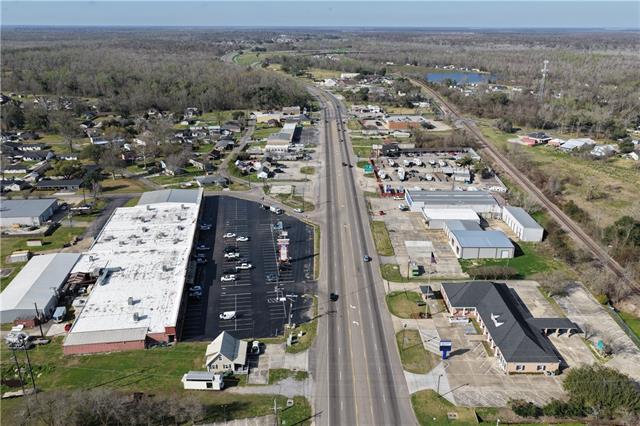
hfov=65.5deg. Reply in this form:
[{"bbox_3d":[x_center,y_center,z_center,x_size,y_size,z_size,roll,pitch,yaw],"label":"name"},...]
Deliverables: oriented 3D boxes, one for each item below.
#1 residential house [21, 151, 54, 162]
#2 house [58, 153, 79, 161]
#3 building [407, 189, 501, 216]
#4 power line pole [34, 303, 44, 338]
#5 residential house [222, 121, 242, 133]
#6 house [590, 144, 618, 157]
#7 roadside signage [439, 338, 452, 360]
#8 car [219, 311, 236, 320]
[{"bbox_3d":[-217.330,-44.550,385.130,22.500,4.800,13.000,0,21,0],"label":"residential house"},{"bbox_3d":[-193.330,-44.140,384.710,15.500,4.500,10.500,0,21,0],"label":"house"},{"bbox_3d":[75.838,-6.968,287.275,48.500,5.500,23.000,1,21,1],"label":"building"},{"bbox_3d":[-89.590,34.230,158.670,0.400,12.700,0.400,0,21,0],"label":"power line pole"},{"bbox_3d":[-85.556,-84.022,487.999,17.000,6.000,19.000,0,21,0],"label":"residential house"},{"bbox_3d":[229.690,-49.510,402.920,23.000,4.600,12.500,-14,25,-32],"label":"house"},{"bbox_3d":[39.040,42.850,155.340,3.200,6.700,0.800,0,21,0],"label":"roadside signage"},{"bbox_3d":[-31.700,35.280,171.670,5.500,2.150,2.050,-3,21,-10],"label":"car"}]

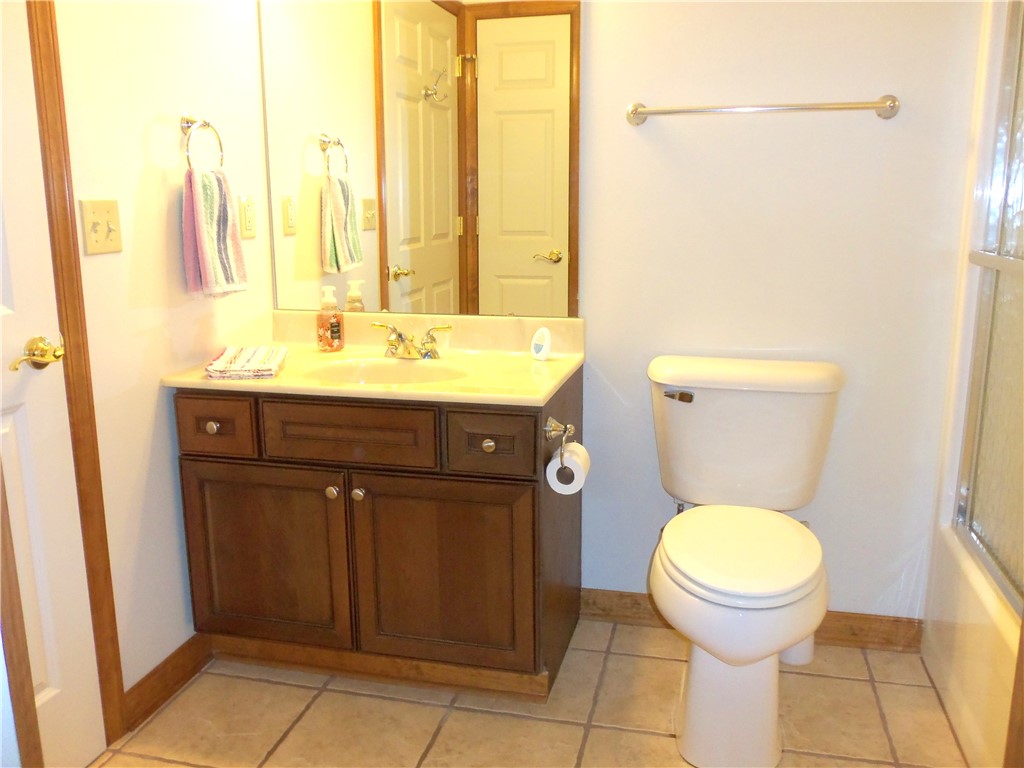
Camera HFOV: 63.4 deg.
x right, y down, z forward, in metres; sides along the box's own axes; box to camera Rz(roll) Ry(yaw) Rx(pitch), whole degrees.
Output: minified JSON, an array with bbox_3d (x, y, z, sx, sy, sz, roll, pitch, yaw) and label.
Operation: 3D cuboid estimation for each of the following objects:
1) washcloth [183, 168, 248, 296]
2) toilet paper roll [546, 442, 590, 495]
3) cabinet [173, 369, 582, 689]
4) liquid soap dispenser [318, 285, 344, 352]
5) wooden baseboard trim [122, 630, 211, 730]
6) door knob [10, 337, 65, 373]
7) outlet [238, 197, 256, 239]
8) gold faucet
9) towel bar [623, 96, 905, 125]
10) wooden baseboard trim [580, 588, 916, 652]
[{"bbox_3d":[-0.755,-0.384,2.089,0.070,0.315,0.235,2,12,13],"label":"washcloth"},{"bbox_3d":[0.133,0.194,1.901,0.092,0.092,0.100,2,12,13],"label":"toilet paper roll"},{"bbox_3d":[-0.312,0.350,2.239,0.907,0.767,0.541,2,12,13],"label":"cabinet"},{"bbox_3d":[-0.519,-0.187,2.379,0.073,0.187,0.056,-4,12,-19],"label":"liquid soap dispenser"},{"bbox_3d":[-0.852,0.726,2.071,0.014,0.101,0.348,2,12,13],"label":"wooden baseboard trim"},{"bbox_3d":[-0.907,-0.050,1.578,0.065,0.066,0.148,2,12,13],"label":"door knob"},{"bbox_3d":[-0.742,-0.467,2.334,0.008,0.115,0.074,2,12,13],"label":"outlet"},{"bbox_3d":[-0.286,-0.114,2.258,0.234,0.090,0.140,2,12,13],"label":"gold faucet"},{"bbox_3d":[0.612,-0.681,2.051,0.660,0.056,0.075,2,12,13],"label":"towel bar"},{"bbox_3d":[0.655,0.666,2.345,0.932,0.099,0.015,2,12,13],"label":"wooden baseboard trim"}]

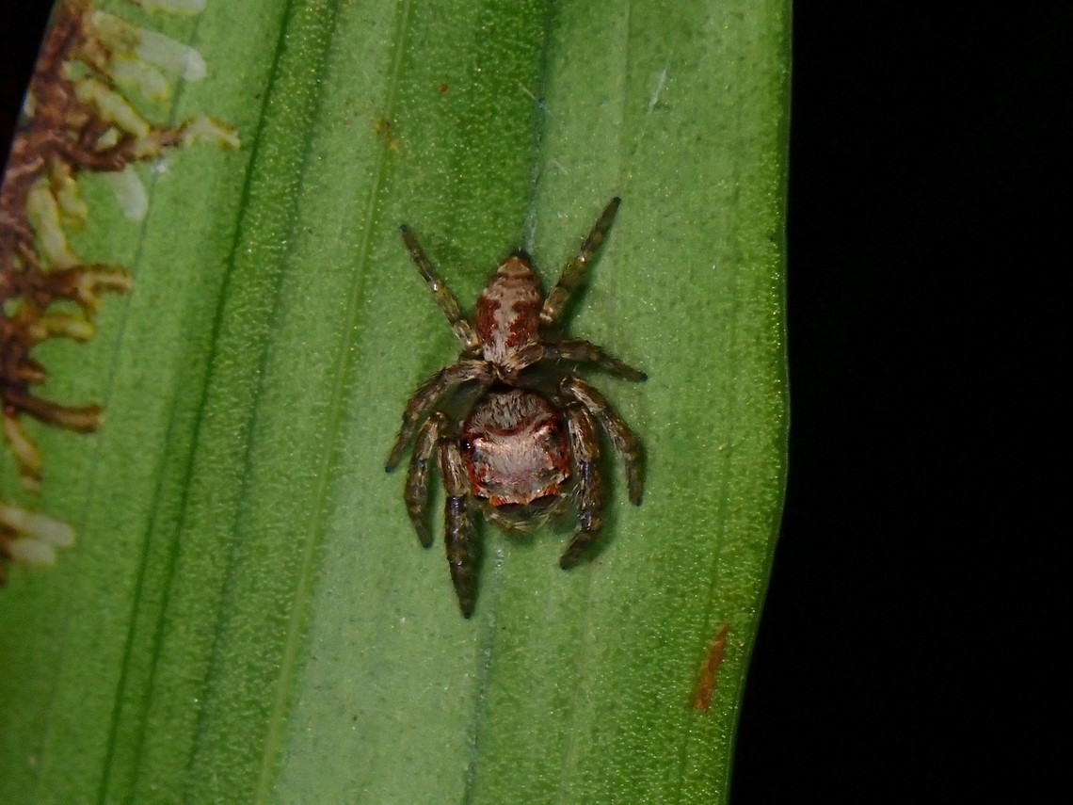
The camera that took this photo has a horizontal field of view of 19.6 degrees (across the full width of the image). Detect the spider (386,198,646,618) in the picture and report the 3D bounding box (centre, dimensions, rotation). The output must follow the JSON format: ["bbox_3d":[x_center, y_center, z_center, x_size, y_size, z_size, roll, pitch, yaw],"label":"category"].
[{"bbox_3d":[0.000,0.000,0.058,0.005,0.008,0.002,0,0,0],"label":"spider"}]

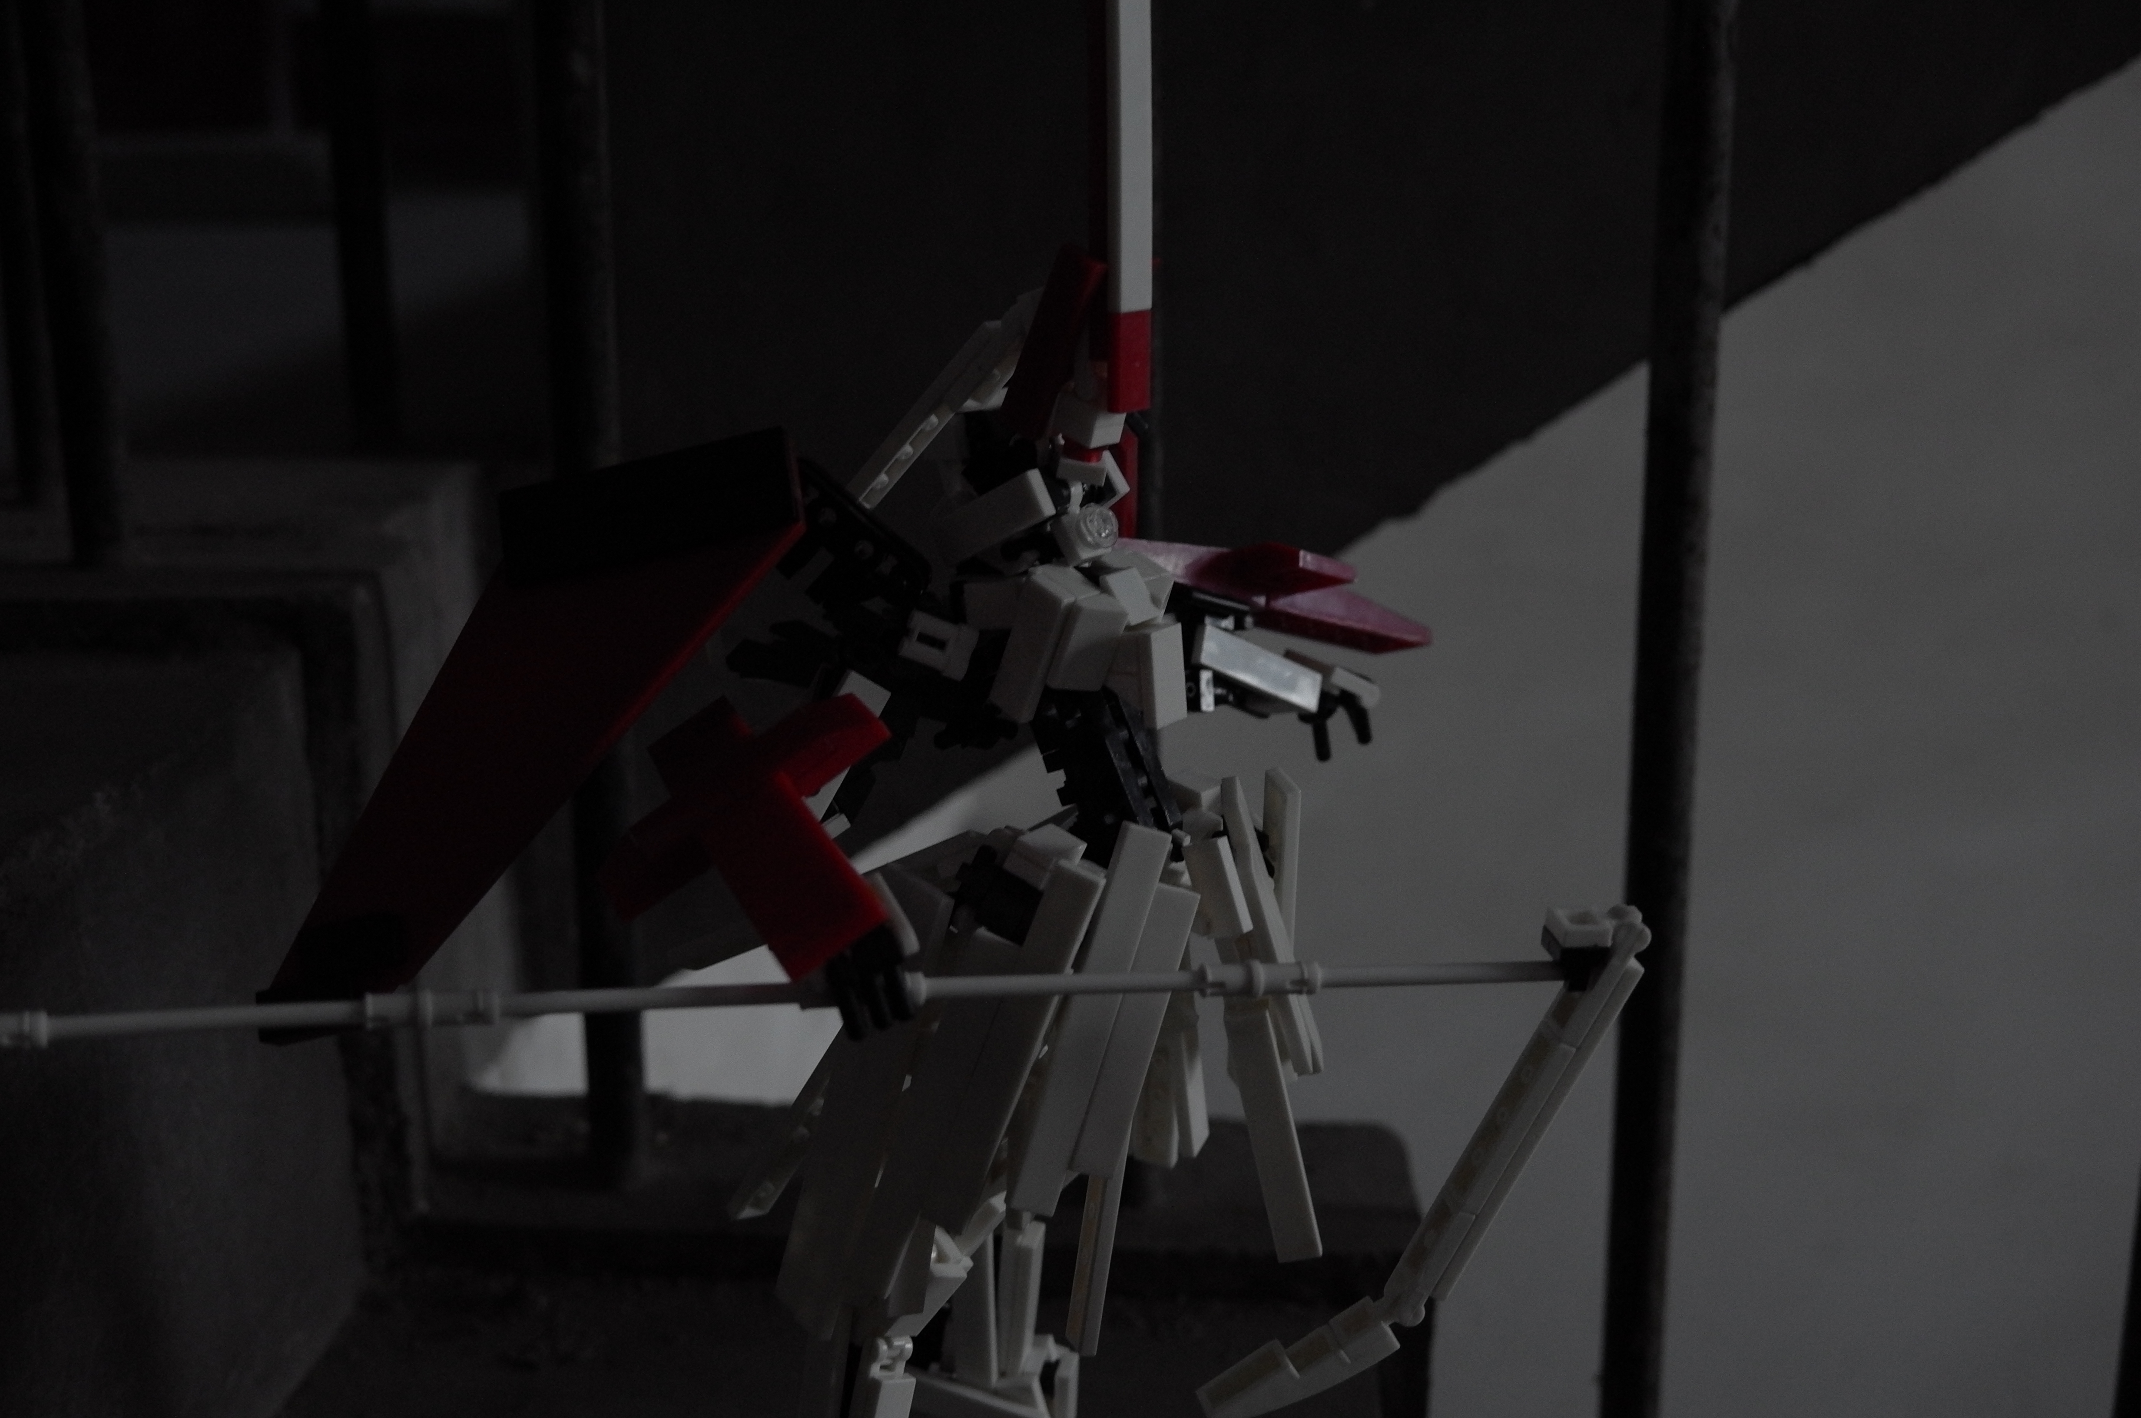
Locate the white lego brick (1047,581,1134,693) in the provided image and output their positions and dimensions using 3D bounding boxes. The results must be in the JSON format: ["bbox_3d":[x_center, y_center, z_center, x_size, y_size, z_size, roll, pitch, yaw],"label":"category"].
[{"bbox_3d":[0.003,-0.012,0.427,0.008,0.016,0.007,7,23,-23],"label":"white lego brick"}]

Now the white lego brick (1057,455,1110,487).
[{"bbox_3d":[0.002,-0.040,0.435,0.008,0.003,0.007,7,10,-1],"label":"white lego brick"}]

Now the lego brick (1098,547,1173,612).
[{"bbox_3d":[0.011,-0.022,0.436,0.008,0.007,0.008,27,32,36],"label":"lego brick"}]

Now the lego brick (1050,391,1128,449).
[{"bbox_3d":[0.003,-0.048,0.434,0.008,0.006,0.008,28,28,28],"label":"lego brick"}]

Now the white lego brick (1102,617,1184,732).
[{"bbox_3d":[0.012,-0.006,0.430,0.011,0.016,0.008,7,19,38],"label":"white lego brick"}]

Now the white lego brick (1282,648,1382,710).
[{"bbox_3d":[0.045,-0.005,0.450,0.008,0.004,0.016,24,-3,-30],"label":"white lego brick"}]

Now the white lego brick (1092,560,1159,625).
[{"bbox_3d":[0.010,-0.020,0.459,0.006,0.008,0.008,9,21,41],"label":"white lego brick"}]

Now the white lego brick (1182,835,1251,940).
[{"bbox_3d":[0.025,0.030,0.443,0.008,0.016,0.003,-17,-2,42],"label":"white lego brick"}]

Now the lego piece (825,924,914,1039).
[{"bbox_3d":[-0.030,0.041,0.391,0.010,0.014,0.009,-19,6,-1],"label":"lego piece"}]

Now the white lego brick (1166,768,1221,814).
[{"bbox_3d":[0.022,0.016,0.464,0.008,0.009,0.008,18,24,35],"label":"white lego brick"}]

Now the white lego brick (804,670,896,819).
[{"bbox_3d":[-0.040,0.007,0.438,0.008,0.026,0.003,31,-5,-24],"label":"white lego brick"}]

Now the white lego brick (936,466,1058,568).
[{"bbox_3d":[-0.013,-0.033,0.445,0.024,0.008,0.003,-23,-1,42],"label":"white lego brick"}]

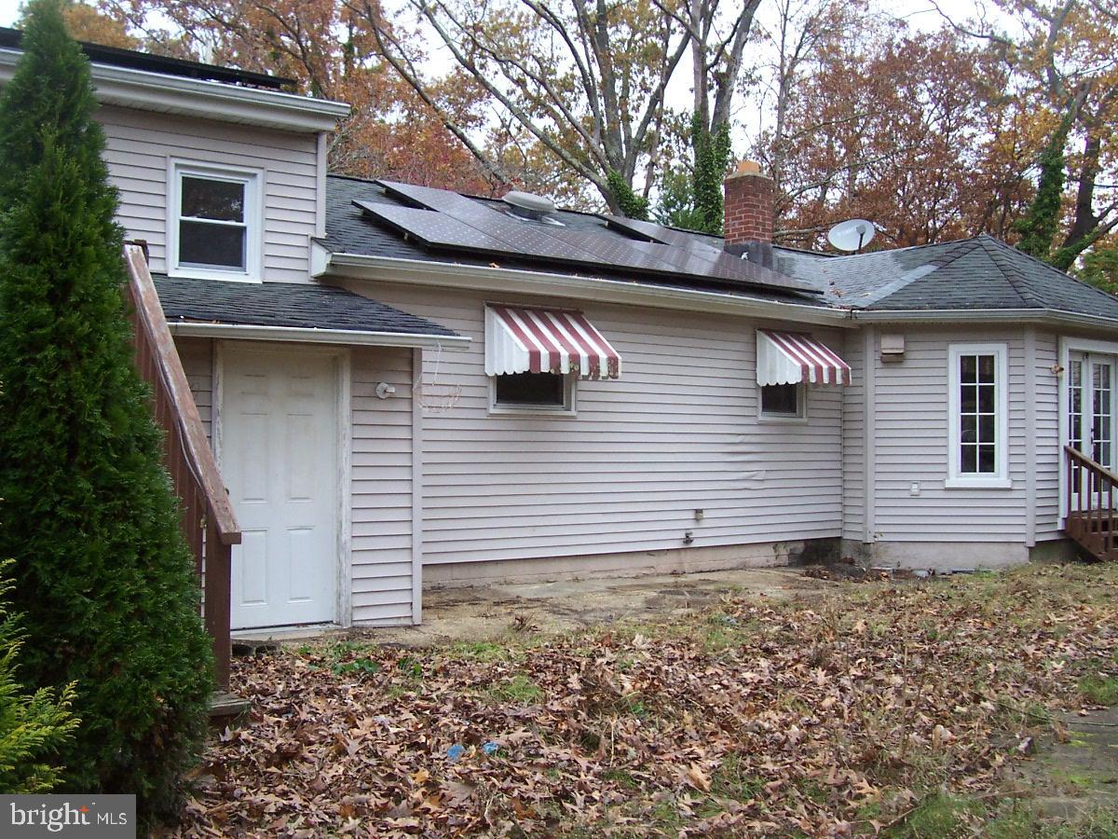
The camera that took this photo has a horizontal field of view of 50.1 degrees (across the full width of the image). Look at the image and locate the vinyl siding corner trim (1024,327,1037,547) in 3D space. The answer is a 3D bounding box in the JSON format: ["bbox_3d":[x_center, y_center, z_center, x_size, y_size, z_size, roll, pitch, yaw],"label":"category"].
[{"bbox_3d":[5.440,0.199,13.790,0.115,2.540,0.090,0,-2,-9],"label":"vinyl siding corner trim"}]

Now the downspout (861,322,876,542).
[{"bbox_3d":[3.648,0.181,14.060,0.140,2.560,0.090,0,-2,15],"label":"downspout"}]

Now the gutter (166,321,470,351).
[{"bbox_3d":[-1.556,-0.555,8.120,2.185,0.100,0.115,0,-1,-36],"label":"gutter"}]

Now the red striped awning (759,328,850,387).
[{"bbox_3d":[2.780,-0.695,13.457,0.892,0.623,0.600,1,-2,-37],"label":"red striped awning"}]

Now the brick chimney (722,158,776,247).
[{"bbox_3d":[2.429,-2.740,15.246,0.430,1.117,0.430,1,-2,-37],"label":"brick chimney"}]

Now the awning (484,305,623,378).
[{"bbox_3d":[-0.028,-0.728,11.242,1.127,0.669,0.620,1,-2,-37],"label":"awning"}]

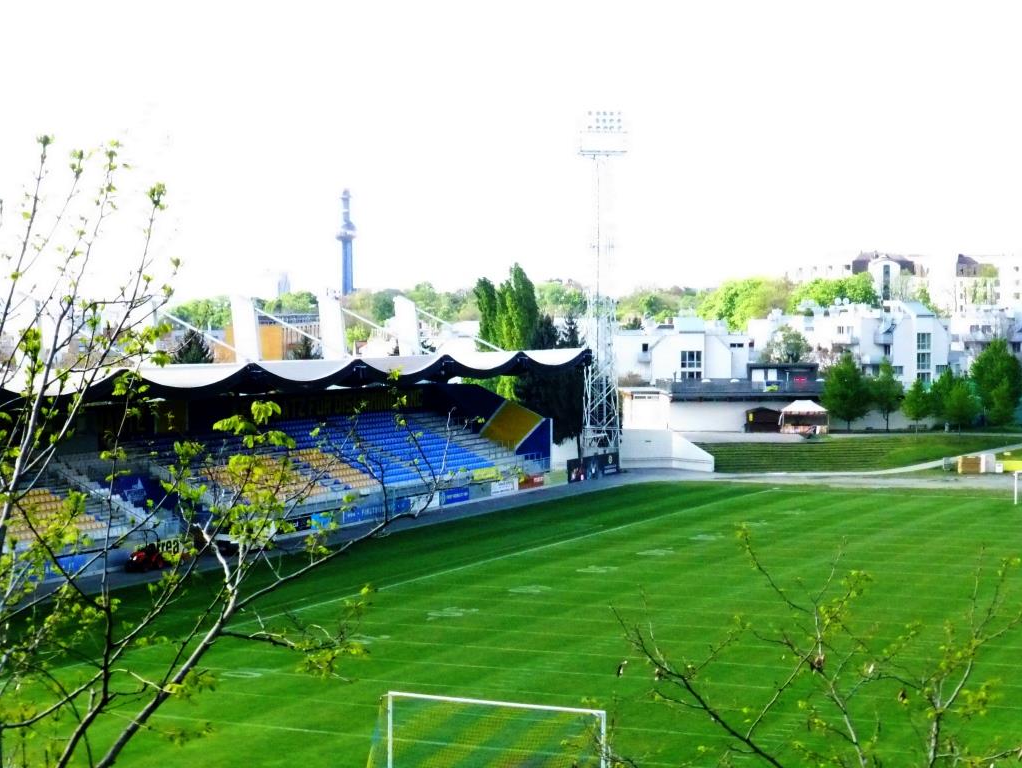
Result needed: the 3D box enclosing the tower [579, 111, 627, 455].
[{"bbox_3d":[8.350,-8.530,188.000,4.200,32.200,2.800,-1,2,-10],"label":"tower"}]

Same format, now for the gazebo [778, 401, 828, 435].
[{"bbox_3d":[28.940,3.320,203.500,4.400,3.400,3.300,0,2,12],"label":"gazebo"}]

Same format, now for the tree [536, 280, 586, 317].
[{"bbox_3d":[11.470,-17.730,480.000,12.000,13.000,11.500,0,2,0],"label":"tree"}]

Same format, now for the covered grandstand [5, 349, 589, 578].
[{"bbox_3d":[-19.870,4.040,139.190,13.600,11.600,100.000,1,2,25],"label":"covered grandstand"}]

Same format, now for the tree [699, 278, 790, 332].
[{"bbox_3d":[40.030,-11.920,355.000,15.800,13.500,14.000,0,2,0],"label":"tree"}]

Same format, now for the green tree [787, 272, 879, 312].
[{"bbox_3d":[57.630,-13.670,370.000,16.300,13.000,14.000,0,2,0],"label":"green tree"}]

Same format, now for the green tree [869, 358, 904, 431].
[{"bbox_3d":[37.540,1.150,207.000,3.500,7.400,3.500,0,2,0],"label":"green tree"}]

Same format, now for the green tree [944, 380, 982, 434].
[{"bbox_3d":[43.290,2.310,199.000,3.700,5.700,3.600,0,2,0],"label":"green tree"}]

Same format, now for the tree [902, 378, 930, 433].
[{"bbox_3d":[39.120,2.170,200.000,2.900,5.800,2.900,0,2,0],"label":"tree"}]

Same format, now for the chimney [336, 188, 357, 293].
[{"bbox_3d":[-136.640,-100.090,1720.000,17.000,124.000,17.000,0,2,0],"label":"chimney"}]

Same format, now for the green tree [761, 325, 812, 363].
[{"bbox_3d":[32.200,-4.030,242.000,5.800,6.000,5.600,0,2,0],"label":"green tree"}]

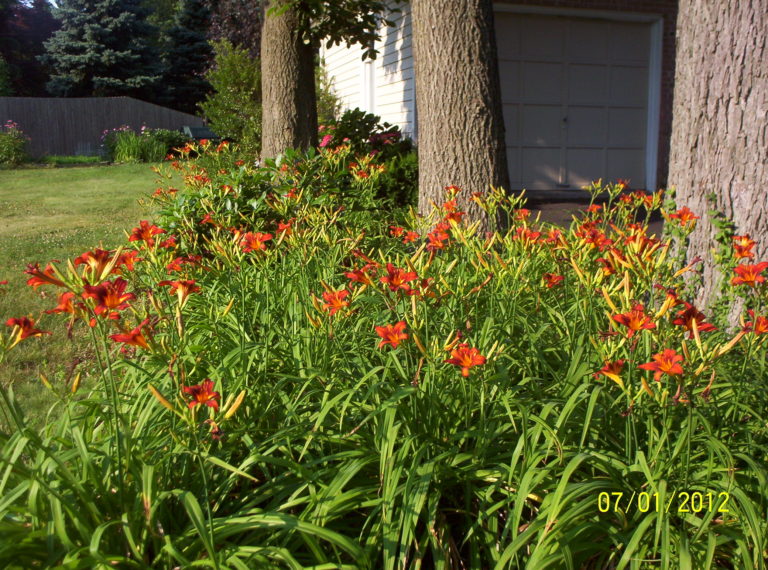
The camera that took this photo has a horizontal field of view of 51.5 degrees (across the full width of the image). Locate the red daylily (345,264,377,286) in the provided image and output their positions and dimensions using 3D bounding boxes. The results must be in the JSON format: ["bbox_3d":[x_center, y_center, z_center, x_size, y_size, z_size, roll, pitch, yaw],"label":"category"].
[{"bbox_3d":[-0.085,-0.033,2.750,0.095,0.080,0.100,-6,14,-25],"label":"red daylily"}]

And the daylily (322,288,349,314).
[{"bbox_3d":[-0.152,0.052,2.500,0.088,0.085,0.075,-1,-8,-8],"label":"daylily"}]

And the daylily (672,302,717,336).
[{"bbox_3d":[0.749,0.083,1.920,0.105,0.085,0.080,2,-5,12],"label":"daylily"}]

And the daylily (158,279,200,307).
[{"bbox_3d":[-0.540,0.022,2.100,0.108,0.072,0.100,1,13,6],"label":"daylily"}]

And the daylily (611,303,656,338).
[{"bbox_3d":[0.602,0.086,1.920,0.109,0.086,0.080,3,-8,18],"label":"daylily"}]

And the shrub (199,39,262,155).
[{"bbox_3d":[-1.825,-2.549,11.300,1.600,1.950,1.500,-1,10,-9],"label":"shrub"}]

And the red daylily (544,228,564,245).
[{"bbox_3d":[0.857,-0.244,4.000,0.100,0.085,0.085,4,13,18],"label":"red daylily"}]

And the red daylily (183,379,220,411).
[{"bbox_3d":[-0.505,0.303,2.200,0.106,0.090,0.085,0,13,0],"label":"red daylily"}]

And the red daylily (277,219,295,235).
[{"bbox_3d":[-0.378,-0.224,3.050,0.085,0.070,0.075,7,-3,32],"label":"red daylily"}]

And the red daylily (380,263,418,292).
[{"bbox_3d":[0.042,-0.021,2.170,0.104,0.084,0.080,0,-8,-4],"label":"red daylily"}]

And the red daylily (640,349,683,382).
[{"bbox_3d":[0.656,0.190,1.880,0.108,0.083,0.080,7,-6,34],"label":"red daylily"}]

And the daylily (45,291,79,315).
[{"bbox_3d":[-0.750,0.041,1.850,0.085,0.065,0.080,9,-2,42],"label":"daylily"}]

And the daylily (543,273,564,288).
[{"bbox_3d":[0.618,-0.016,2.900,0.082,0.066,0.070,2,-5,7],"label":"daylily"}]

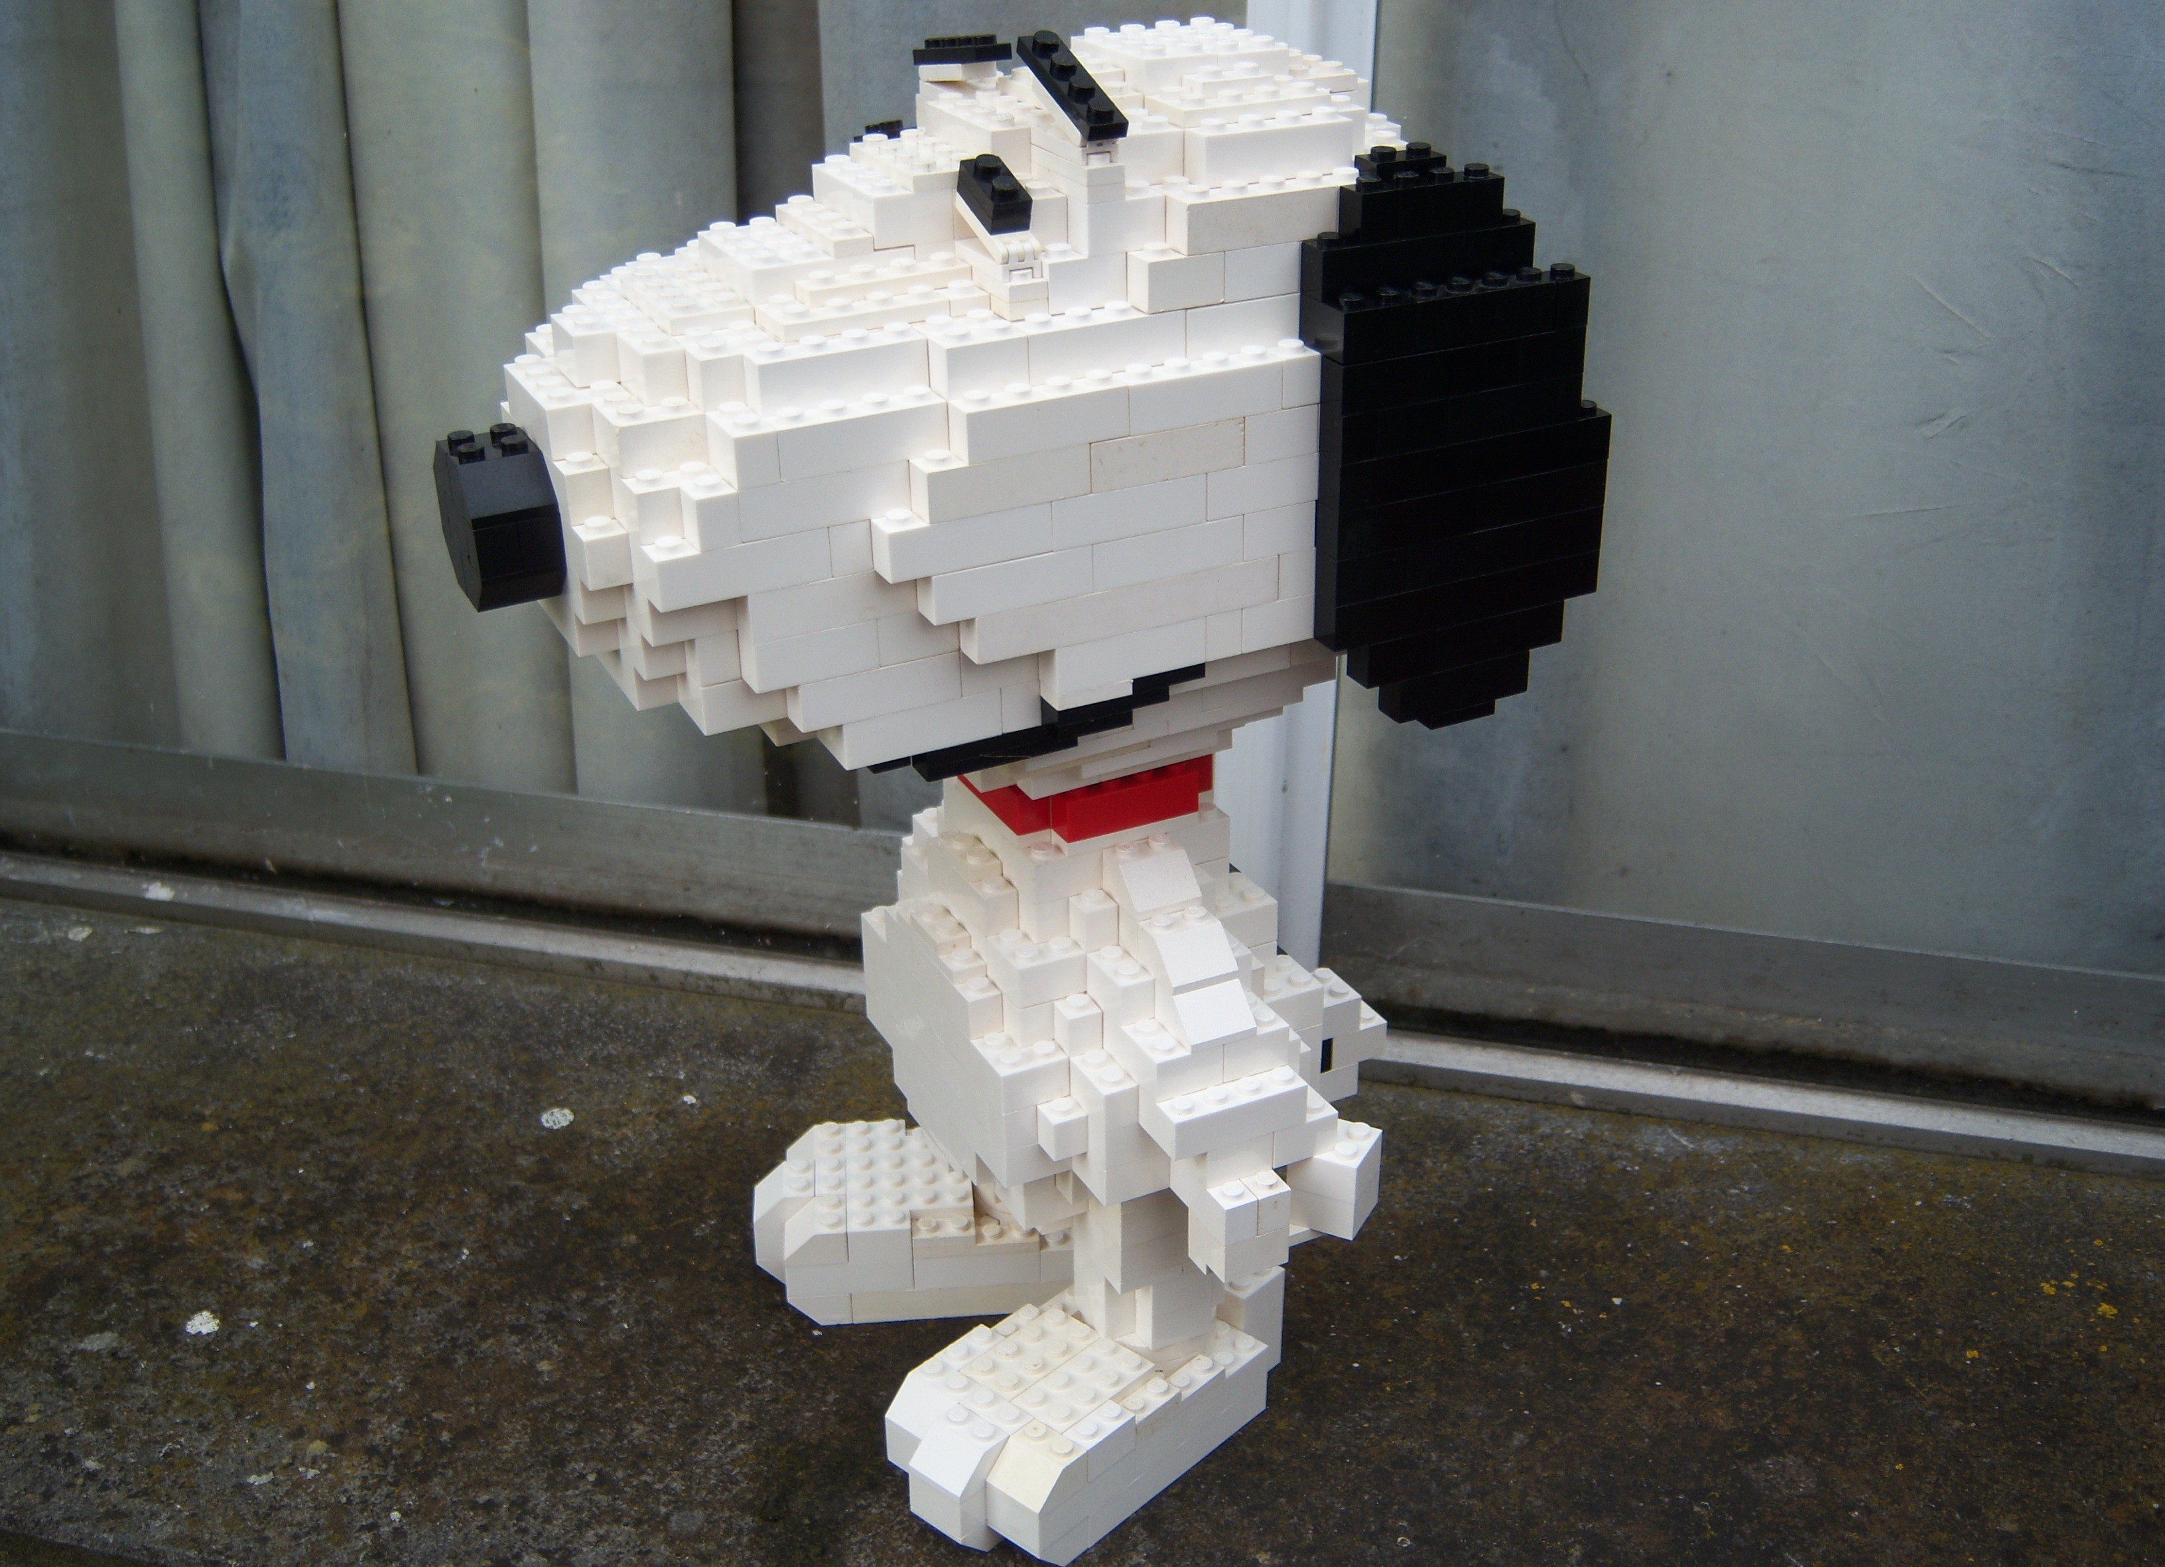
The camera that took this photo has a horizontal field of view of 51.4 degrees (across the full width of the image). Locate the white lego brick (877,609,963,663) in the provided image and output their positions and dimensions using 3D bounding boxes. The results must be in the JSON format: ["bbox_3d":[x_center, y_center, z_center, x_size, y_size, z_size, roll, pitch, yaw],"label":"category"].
[{"bbox_3d":[-0.032,-0.030,0.421,0.016,0.010,0.011,-14,29,-22],"label":"white lego brick"}]

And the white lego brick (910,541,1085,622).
[{"bbox_3d":[-0.014,-0.039,0.414,0.032,0.011,0.008,-14,29,-23],"label":"white lego brick"}]

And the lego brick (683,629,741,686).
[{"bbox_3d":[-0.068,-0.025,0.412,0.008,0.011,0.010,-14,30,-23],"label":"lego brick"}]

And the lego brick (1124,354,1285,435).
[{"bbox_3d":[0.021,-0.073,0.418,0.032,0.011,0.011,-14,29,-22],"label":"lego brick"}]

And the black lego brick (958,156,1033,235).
[{"bbox_3d":[-0.016,-0.108,0.411,0.008,0.008,0.016,-13,48,-22],"label":"black lego brick"}]

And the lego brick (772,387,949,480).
[{"bbox_3d":[-0.040,-0.062,0.399,0.032,0.011,0.008,-14,29,-23],"label":"lego brick"}]

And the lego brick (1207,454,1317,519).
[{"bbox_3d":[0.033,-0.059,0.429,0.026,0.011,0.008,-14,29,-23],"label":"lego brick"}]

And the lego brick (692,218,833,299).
[{"bbox_3d":[-0.059,-0.097,0.425,0.016,0.011,0.032,-14,30,-23],"label":"lego brick"}]

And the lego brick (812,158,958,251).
[{"bbox_3d":[-0.038,-0.112,0.430,0.016,0.011,0.032,-14,29,-23],"label":"lego brick"}]

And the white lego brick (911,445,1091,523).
[{"bbox_3d":[-0.015,-0.056,0.405,0.032,0.011,0.010,-14,29,-23],"label":"white lego brick"}]

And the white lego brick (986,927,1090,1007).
[{"bbox_3d":[-0.010,0.038,0.486,0.016,0.011,0.016,-13,28,-25],"label":"white lego brick"}]

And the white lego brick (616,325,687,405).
[{"bbox_3d":[-0.077,-0.076,0.406,0.008,0.011,0.016,-14,29,-23],"label":"white lego brick"}]

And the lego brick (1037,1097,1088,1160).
[{"bbox_3d":[-0.004,0.073,0.484,0.008,0.011,0.010,-14,29,-23],"label":"lego brick"}]

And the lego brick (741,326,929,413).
[{"bbox_3d":[-0.043,-0.074,0.401,0.032,0.011,0.008,-14,29,-23],"label":"lego brick"}]

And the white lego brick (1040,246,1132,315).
[{"bbox_3d":[-0.001,-0.094,0.413,0.016,0.011,0.008,-14,29,-23],"label":"white lego brick"}]

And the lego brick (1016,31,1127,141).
[{"bbox_3d":[-0.002,-0.128,0.411,0.008,0.005,0.032,-13,50,-22],"label":"lego brick"}]

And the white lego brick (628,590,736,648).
[{"bbox_3d":[-0.071,-0.033,0.404,0.016,0.011,0.009,-14,29,-23],"label":"white lego brick"}]

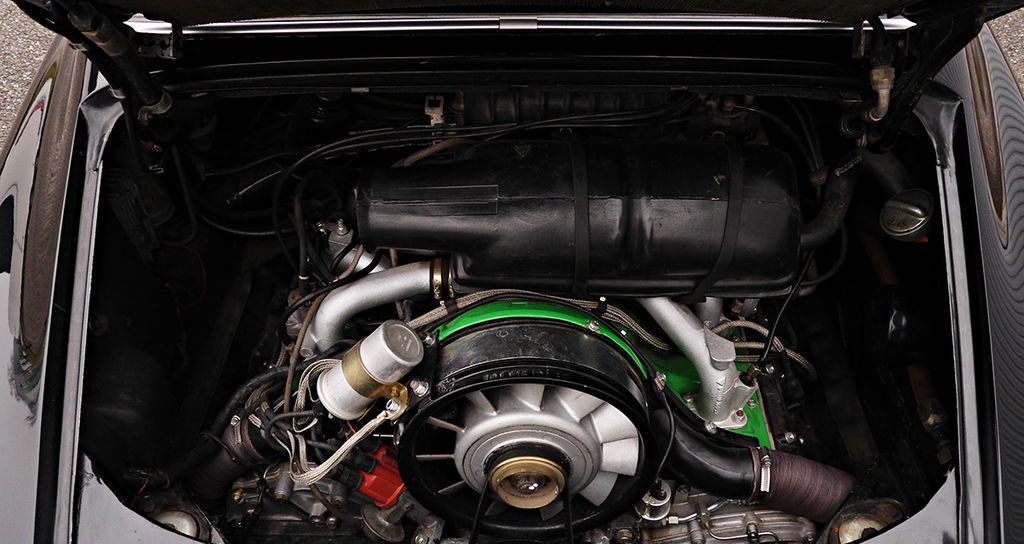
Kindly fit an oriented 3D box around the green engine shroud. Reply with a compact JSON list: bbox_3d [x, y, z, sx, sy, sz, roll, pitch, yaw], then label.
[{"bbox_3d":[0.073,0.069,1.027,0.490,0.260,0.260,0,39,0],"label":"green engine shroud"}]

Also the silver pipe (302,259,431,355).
[{"bbox_3d":[-0.178,0.048,1.013,0.165,0.140,0.100,0,39,0],"label":"silver pipe"}]

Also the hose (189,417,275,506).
[{"bbox_3d":[-0.333,0.225,0.986,0.095,0.110,0.090,0,39,0],"label":"hose"}]

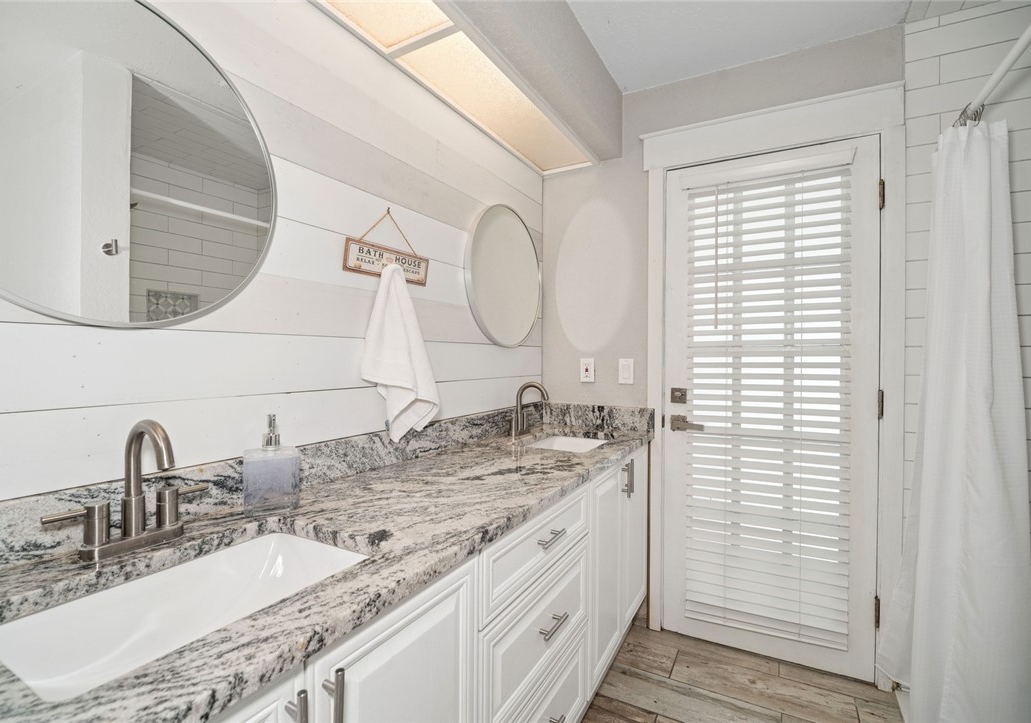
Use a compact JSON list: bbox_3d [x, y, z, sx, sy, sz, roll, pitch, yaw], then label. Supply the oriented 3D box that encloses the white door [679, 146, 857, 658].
[{"bbox_3d":[1.010,0.170,1.849,0.720,2.000,0.055,0,0,26],"label":"white door"}]

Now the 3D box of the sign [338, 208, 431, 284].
[{"bbox_3d":[-0.372,-0.352,1.356,0.022,0.212,0.335,0,0,30],"label":"sign"}]

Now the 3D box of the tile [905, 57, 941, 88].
[{"bbox_3d":[1.463,-1.033,1.625,0.095,0.100,0.012,0,0,26],"label":"tile"}]

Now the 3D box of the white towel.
[{"bbox_3d":[-0.332,-0.024,1.364,0.090,0.515,0.295,0,0,30],"label":"white towel"}]

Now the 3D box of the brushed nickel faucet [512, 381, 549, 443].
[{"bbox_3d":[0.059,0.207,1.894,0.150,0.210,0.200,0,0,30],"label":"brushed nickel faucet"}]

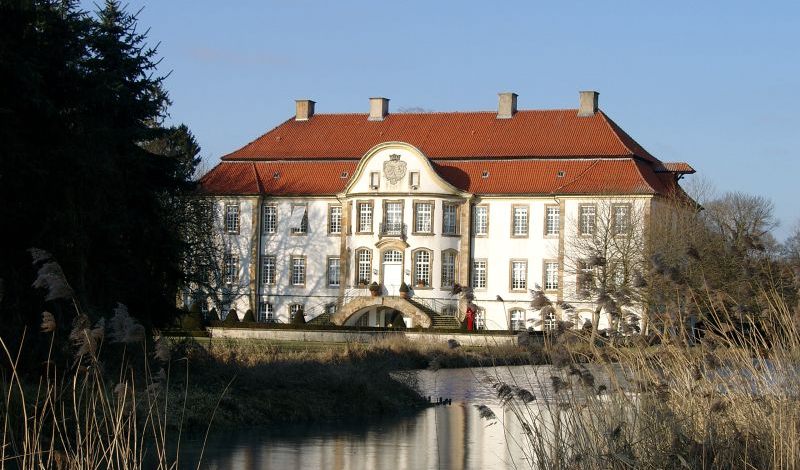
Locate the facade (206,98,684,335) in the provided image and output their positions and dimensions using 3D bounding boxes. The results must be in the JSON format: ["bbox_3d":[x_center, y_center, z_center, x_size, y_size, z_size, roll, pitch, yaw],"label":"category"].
[{"bbox_3d":[3.030,-2.220,167.440,45.630,22.050,23.830,0,-3,21],"label":"facade"}]

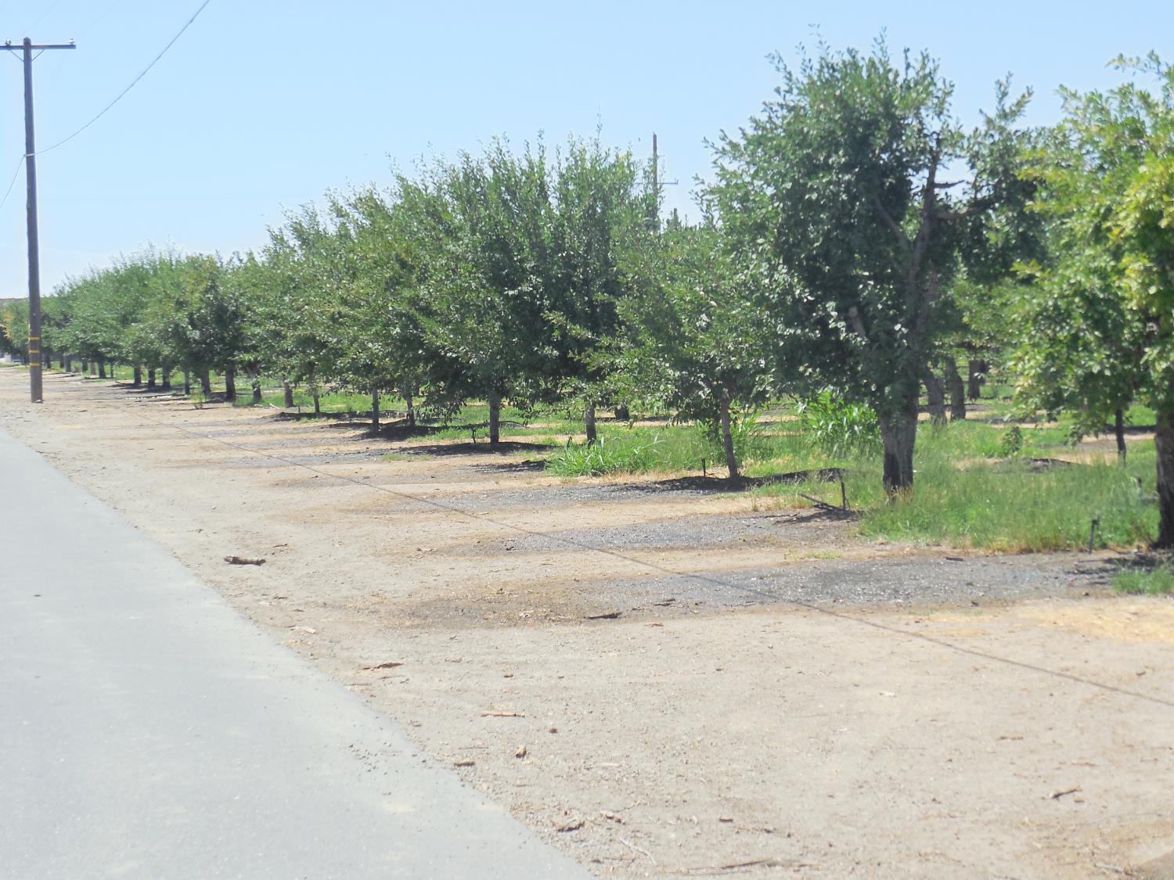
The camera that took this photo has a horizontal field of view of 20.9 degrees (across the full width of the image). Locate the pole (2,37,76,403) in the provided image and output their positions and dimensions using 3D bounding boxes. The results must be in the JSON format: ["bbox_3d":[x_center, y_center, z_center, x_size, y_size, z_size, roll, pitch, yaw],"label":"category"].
[{"bbox_3d":[-14.791,-5.878,84.951,2.542,9.727,0.310,-1,2,-12],"label":"pole"}]

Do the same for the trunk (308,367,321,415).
[{"bbox_3d":[-5.598,-1.008,65.520,0.226,1.018,0.208,-1,2,-12],"label":"trunk"}]

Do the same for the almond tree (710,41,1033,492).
[{"bbox_3d":[2.577,-1.530,28.665,2.936,4.123,2.845,-1,2,0],"label":"almond tree"}]

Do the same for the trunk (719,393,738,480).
[{"bbox_3d":[1.535,-0.040,34.524,0.169,0.964,0.155,-1,2,-12],"label":"trunk"}]

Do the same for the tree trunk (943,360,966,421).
[{"bbox_3d":[6.360,-0.856,55.125,0.349,1.063,0.321,-1,2,-12],"label":"tree trunk"}]

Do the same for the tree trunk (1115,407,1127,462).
[{"bbox_3d":[6.002,-0.057,35.847,0.124,0.681,0.114,-1,2,-12],"label":"tree trunk"}]

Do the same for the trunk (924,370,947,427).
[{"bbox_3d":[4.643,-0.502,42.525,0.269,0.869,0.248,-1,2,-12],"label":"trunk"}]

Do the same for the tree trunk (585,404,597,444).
[{"bbox_3d":[0.053,-0.171,41.013,0.153,0.614,0.141,-1,2,0],"label":"tree trunk"}]

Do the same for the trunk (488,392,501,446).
[{"bbox_3d":[-1.362,-0.310,46.872,0.189,0.796,0.174,-1,2,-12],"label":"trunk"}]

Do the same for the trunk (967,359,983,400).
[{"bbox_3d":[8.324,-1.290,68.481,0.315,0.906,0.290,-1,2,0],"label":"trunk"}]

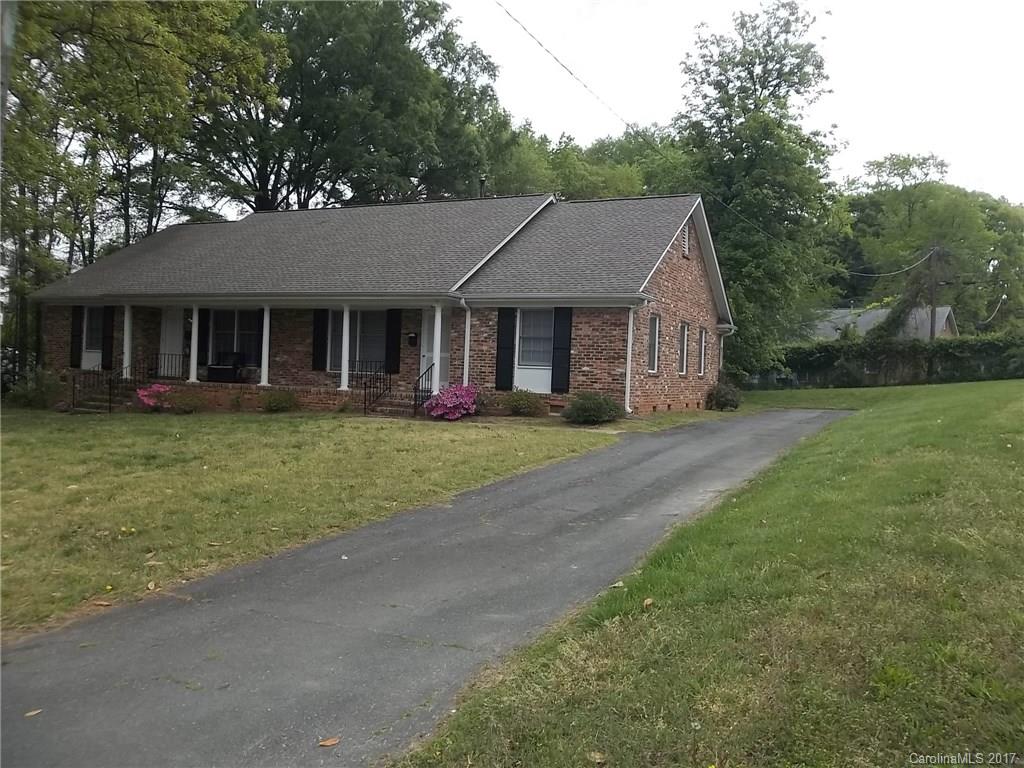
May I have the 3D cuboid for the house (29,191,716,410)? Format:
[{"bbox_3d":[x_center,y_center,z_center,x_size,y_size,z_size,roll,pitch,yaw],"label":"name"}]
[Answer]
[{"bbox_3d":[-4.094,-2.465,25.342,19.850,6.560,10.460,3,1,26],"label":"house"}]

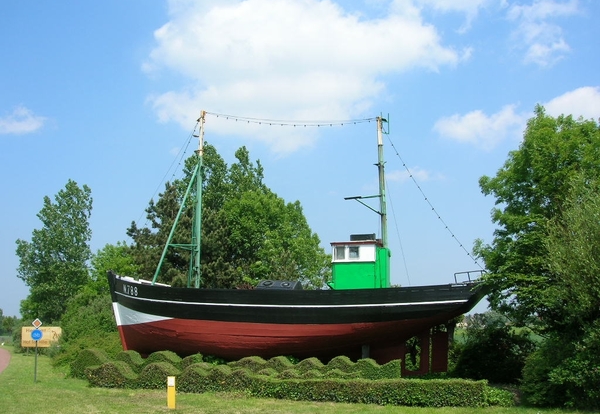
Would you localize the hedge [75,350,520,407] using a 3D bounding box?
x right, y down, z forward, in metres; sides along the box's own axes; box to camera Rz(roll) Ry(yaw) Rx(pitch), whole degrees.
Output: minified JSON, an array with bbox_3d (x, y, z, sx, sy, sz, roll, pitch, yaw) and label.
[{"bbox_3d":[-0.866,4.314,15.267,11.865,0.850,3.661,-4,-12,19],"label":"hedge"}]

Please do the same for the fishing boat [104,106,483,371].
[{"bbox_3d":[-0.627,0.847,18.518,12.300,8.500,3.800,-3,-12,17],"label":"fishing boat"}]

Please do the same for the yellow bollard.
[{"bbox_3d":[-2.625,3.797,12.103,0.165,0.630,0.165,2,-11,-12],"label":"yellow bollard"}]

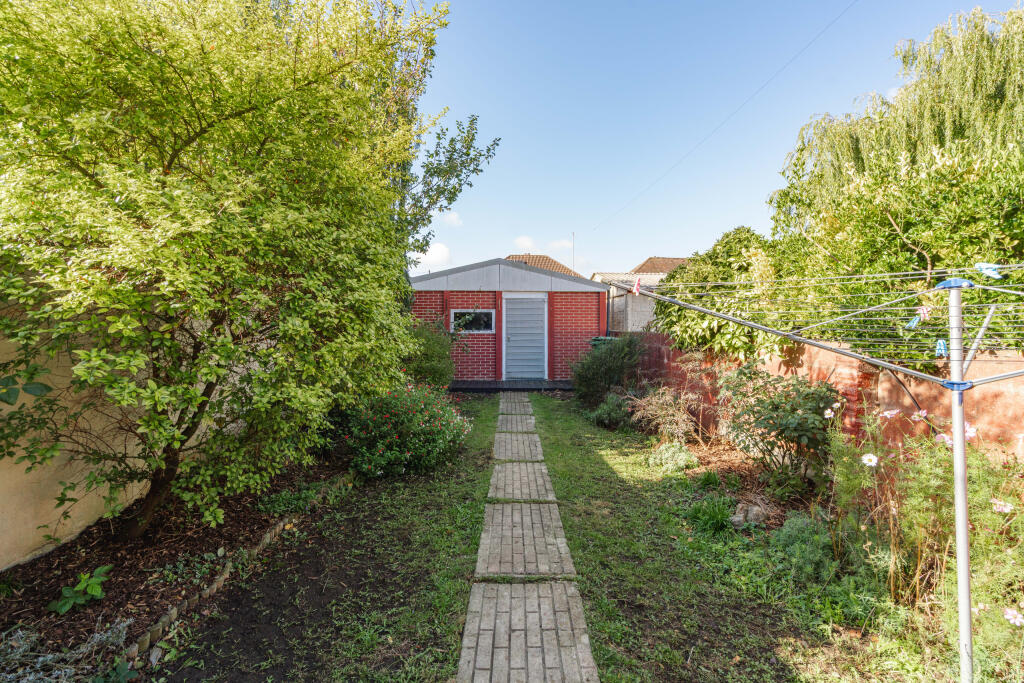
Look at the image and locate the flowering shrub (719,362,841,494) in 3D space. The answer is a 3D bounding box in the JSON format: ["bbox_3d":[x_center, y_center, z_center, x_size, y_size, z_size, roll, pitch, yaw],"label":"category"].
[{"bbox_3d":[2.410,0.740,4.160,0.980,1.090,0.950,0,2,0],"label":"flowering shrub"}]

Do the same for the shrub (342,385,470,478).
[{"bbox_3d":[-1.110,0.862,4.780,1.270,0.800,1.150,0,2,0],"label":"shrub"}]

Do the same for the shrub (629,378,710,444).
[{"bbox_3d":[1.980,0.850,5.780,0.970,0.750,0.850,0,2,0],"label":"shrub"}]

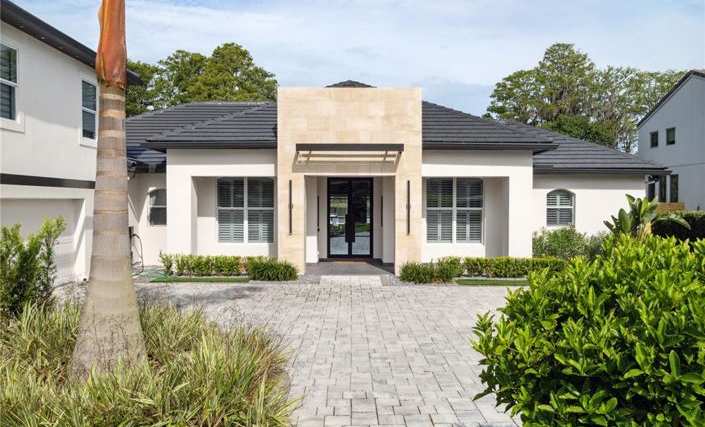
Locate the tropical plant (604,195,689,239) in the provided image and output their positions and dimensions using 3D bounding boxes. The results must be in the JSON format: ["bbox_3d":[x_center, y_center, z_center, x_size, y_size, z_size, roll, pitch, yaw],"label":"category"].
[{"bbox_3d":[8.750,0.557,17.015,2.400,2.200,2.100,0,1,0],"label":"tropical plant"}]

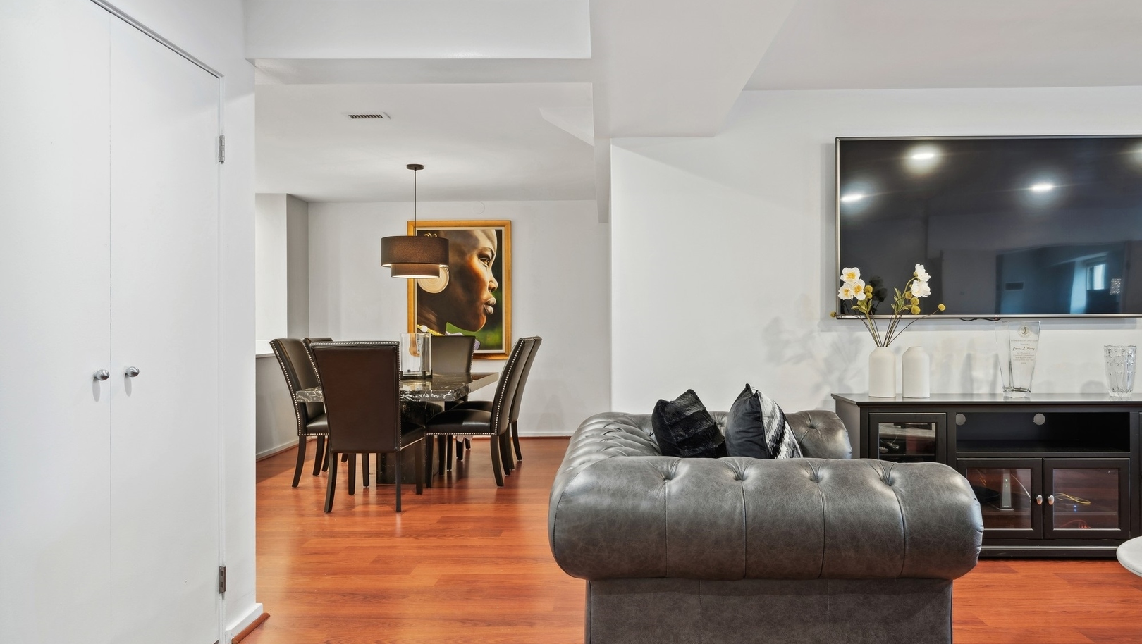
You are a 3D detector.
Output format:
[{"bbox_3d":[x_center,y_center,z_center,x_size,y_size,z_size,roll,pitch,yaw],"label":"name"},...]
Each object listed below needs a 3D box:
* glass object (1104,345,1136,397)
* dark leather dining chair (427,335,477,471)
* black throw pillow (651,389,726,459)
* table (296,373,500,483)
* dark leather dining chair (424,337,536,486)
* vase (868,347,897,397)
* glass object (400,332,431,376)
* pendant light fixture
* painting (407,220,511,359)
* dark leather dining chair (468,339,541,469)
[{"bbox_3d":[2.824,0.253,3.924,0.132,0.262,0.132,0,0,2],"label":"glass object"},{"bbox_3d":[-1.183,0.663,6.925,0.525,1.085,0.715,0,0,4],"label":"dark leather dining chair"},{"bbox_3d":[0.447,0.461,2.814,0.160,0.430,0.430,-22,-12,30],"label":"black throw pillow"},{"bbox_3d":[-1.226,0.827,5.863,1.050,0.755,1.740,0,0,4],"label":"table"},{"bbox_3d":[-0.646,0.637,5.554,0.710,1.050,0.515,0,0,4],"label":"dark leather dining chair"},{"bbox_3d":[1.610,0.258,3.936,0.127,0.257,0.127,0,0,2],"label":"vase"},{"bbox_3d":[-1.223,0.272,6.062,0.200,0.355,0.200,0,0,4],"label":"glass object"},{"bbox_3d":[-1.175,-0.757,5.743,0.505,0.840,0.505,0,0,2],"label":"pendant light fixture"},{"bbox_3d":[-1.165,-0.333,7.974,1.100,1.446,0.045,0,0,4],"label":"painting"},{"bbox_3d":[-0.635,0.663,6.428,0.715,1.085,0.525,0,0,4],"label":"dark leather dining chair"}]

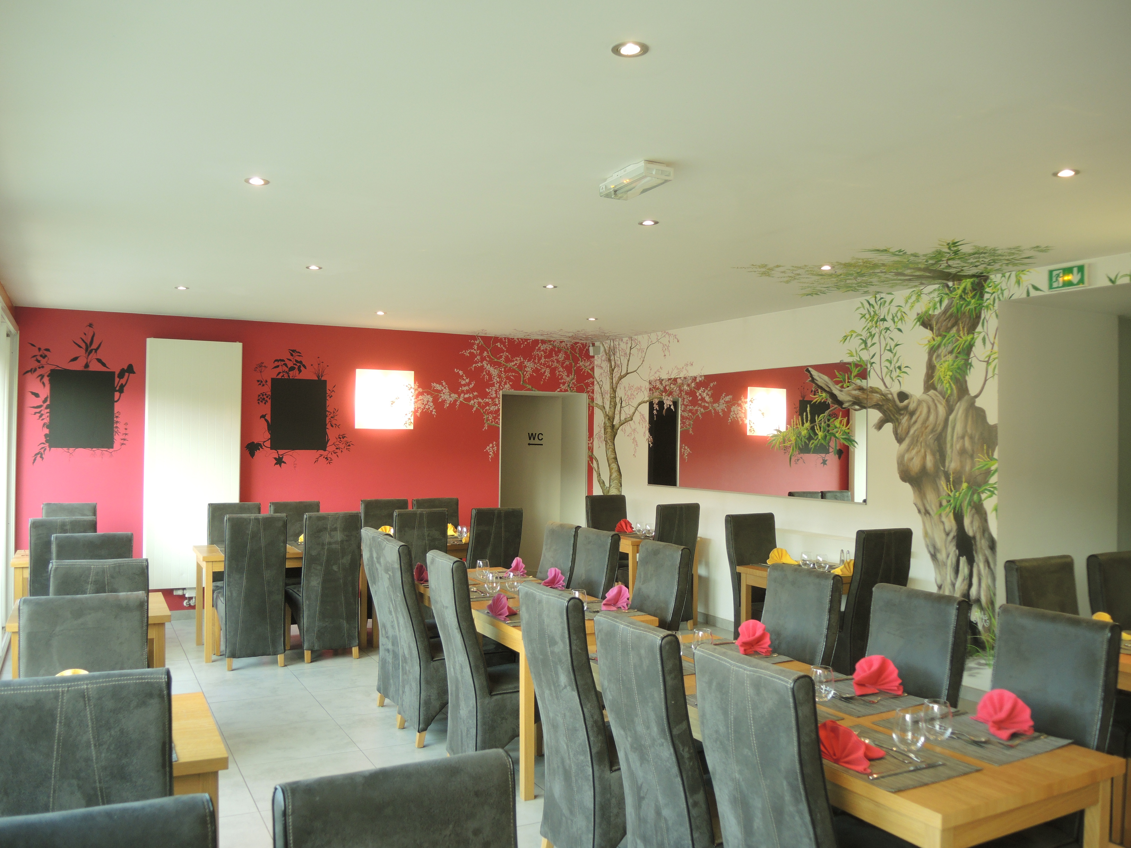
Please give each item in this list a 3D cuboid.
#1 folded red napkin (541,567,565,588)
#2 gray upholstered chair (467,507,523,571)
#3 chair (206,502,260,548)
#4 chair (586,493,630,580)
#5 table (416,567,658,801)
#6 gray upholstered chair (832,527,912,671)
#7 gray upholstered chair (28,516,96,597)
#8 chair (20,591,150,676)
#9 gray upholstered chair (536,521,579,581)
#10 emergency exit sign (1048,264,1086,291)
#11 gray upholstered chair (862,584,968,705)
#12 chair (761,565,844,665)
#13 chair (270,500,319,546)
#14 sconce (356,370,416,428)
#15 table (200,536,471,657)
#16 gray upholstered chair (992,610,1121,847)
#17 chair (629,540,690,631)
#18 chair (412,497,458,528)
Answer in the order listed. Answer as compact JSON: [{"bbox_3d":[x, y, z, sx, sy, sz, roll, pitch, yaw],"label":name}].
[{"bbox_3d":[-0.079,0.891,5.315,0.140,0.120,0.200,1,-1,-28],"label":"folded red napkin"},{"bbox_3d":[-0.660,1.202,7.329,0.400,1.085,0.650,1,-1,-29],"label":"gray upholstered chair"},{"bbox_3d":[-2.565,1.175,7.178,0.420,1.070,0.580,1,-1,-22],"label":"chair"},{"bbox_3d":[0.514,1.218,8.501,0.450,1.070,0.600,1,-1,-31],"label":"chair"},{"bbox_3d":[-0.303,1.329,5.138,0.728,0.745,1.895,1,-1,-28],"label":"table"},{"bbox_3d":[1.878,1.210,6.022,0.400,1.085,0.650,1,-1,-28],"label":"gray upholstered chair"},{"bbox_3d":[-3.430,1.157,6.243,0.420,1.070,0.580,1,-1,-28],"label":"gray upholstered chair"},{"bbox_3d":[-1.565,1.124,2.909,0.450,1.070,0.600,1,-1,-23],"label":"chair"},{"bbox_3d":[-0.253,1.175,5.742,0.600,1.070,0.450,1,-1,-31],"label":"gray upholstered chair"},{"bbox_3d":[2.855,-0.834,5.199,0.040,0.125,0.235,1,-1,-29],"label":"emergency exit sign"},{"bbox_3d":[1.083,1.153,3.247,0.580,1.070,0.420,1,-1,-31],"label":"gray upholstered chair"},{"bbox_3d":[0.784,1.162,3.824,0.600,1.070,0.450,1,-1,-30],"label":"chair"},{"bbox_3d":[-2.142,1.174,7.333,0.450,1.070,0.600,1,-1,-23],"label":"chair"},{"bbox_3d":[-1.728,-0.231,8.795,0.560,0.560,0.090,1,-1,-28],"label":"sconce"},{"bbox_3d":[-1.681,1.346,7.343,2.370,0.745,0.720,1,-1,-28],"label":"table"},{"bbox_3d":[1.348,1.156,2.848,0.650,1.085,0.400,1,-1,-28],"label":"gray upholstered chair"},{"bbox_3d":[0.300,1.165,4.669,0.580,1.070,0.420,1,-1,-28],"label":"chair"},{"bbox_3d":[-1.032,1.194,7.821,0.420,1.070,0.580,1,-1,-28],"label":"chair"}]

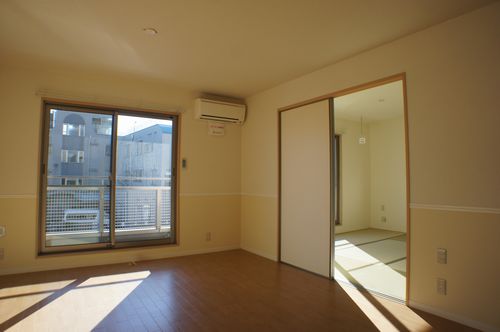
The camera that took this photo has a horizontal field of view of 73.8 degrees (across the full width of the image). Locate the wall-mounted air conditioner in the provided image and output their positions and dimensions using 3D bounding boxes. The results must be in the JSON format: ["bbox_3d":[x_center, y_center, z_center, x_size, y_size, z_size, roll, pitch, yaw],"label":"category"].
[{"bbox_3d":[-0.428,-0.808,5.023,0.790,0.285,0.205,2,-3,-33],"label":"wall-mounted air conditioner"}]

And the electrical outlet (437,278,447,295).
[{"bbox_3d":[1.526,0.962,2.645,0.011,0.120,0.072,2,-3,-33],"label":"electrical outlet"}]

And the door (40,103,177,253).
[{"bbox_3d":[-1.727,0.162,4.293,1.650,1.790,0.090,2,-3,-33],"label":"door"}]

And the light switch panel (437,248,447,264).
[{"bbox_3d":[1.528,0.721,2.657,0.011,0.120,0.072,2,-3,-33],"label":"light switch panel"}]

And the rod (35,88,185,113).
[{"bbox_3d":[-1.681,-0.810,4.263,1.800,0.055,0.120,2,-3,-33],"label":"rod"}]

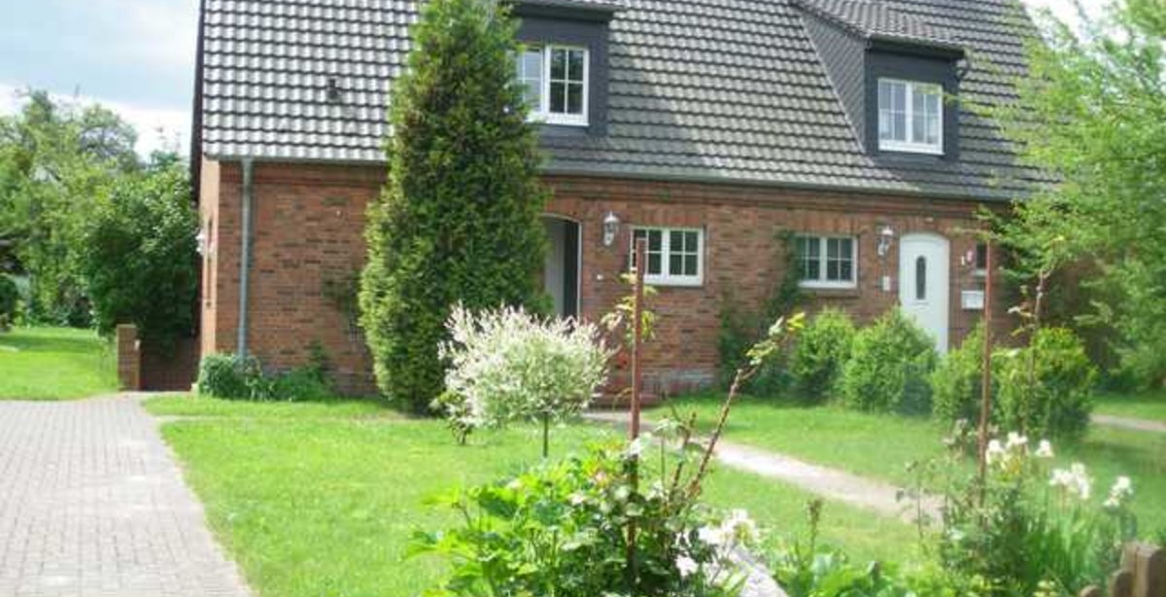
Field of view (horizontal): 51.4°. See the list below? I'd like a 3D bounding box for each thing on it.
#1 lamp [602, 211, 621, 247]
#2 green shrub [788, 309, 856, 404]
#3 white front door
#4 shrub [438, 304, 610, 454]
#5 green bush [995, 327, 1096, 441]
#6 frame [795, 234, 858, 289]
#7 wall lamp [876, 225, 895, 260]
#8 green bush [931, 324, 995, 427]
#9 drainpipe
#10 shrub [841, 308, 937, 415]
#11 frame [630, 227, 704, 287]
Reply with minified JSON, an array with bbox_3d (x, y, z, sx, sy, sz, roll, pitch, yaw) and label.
[{"bbox_3d":[0.466,-1.129,19.708,0.220,0.553,0.270,1,-1,-18],"label":"lamp"},{"bbox_3d":[3.714,0.891,18.690,1.093,1.468,1.093,1,-1,-18],"label":"green shrub"},{"bbox_3d":[6.123,-0.026,21.741,1.067,2.300,0.100,1,-1,-18],"label":"white front door"},{"bbox_3d":[-0.555,0.776,11.534,1.636,1.433,1.587,1,-1,0],"label":"shrub"},{"bbox_3d":[5.598,0.989,14.600,1.200,1.320,1.200,1,-1,-19],"label":"green bush"},{"bbox_3d":[4.227,-0.639,21.142,1.255,0.941,0.100,1,-1,-18],"label":"frame"},{"bbox_3d":[5.308,-1.001,21.266,0.220,0.554,0.270,1,-1,-18],"label":"wall lamp"},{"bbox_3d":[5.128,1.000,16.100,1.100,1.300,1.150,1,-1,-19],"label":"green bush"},{"bbox_3d":[-5.023,-0.396,17.986,0.110,3.403,0.110,1,-1,-18],"label":"drainpipe"},{"bbox_3d":[4.328,0.889,17.066,1.313,1.491,1.313,1,-1,-18],"label":"shrub"},{"bbox_3d":[1.406,-0.693,20.233,1.315,0.998,0.100,1,-1,-18],"label":"frame"}]

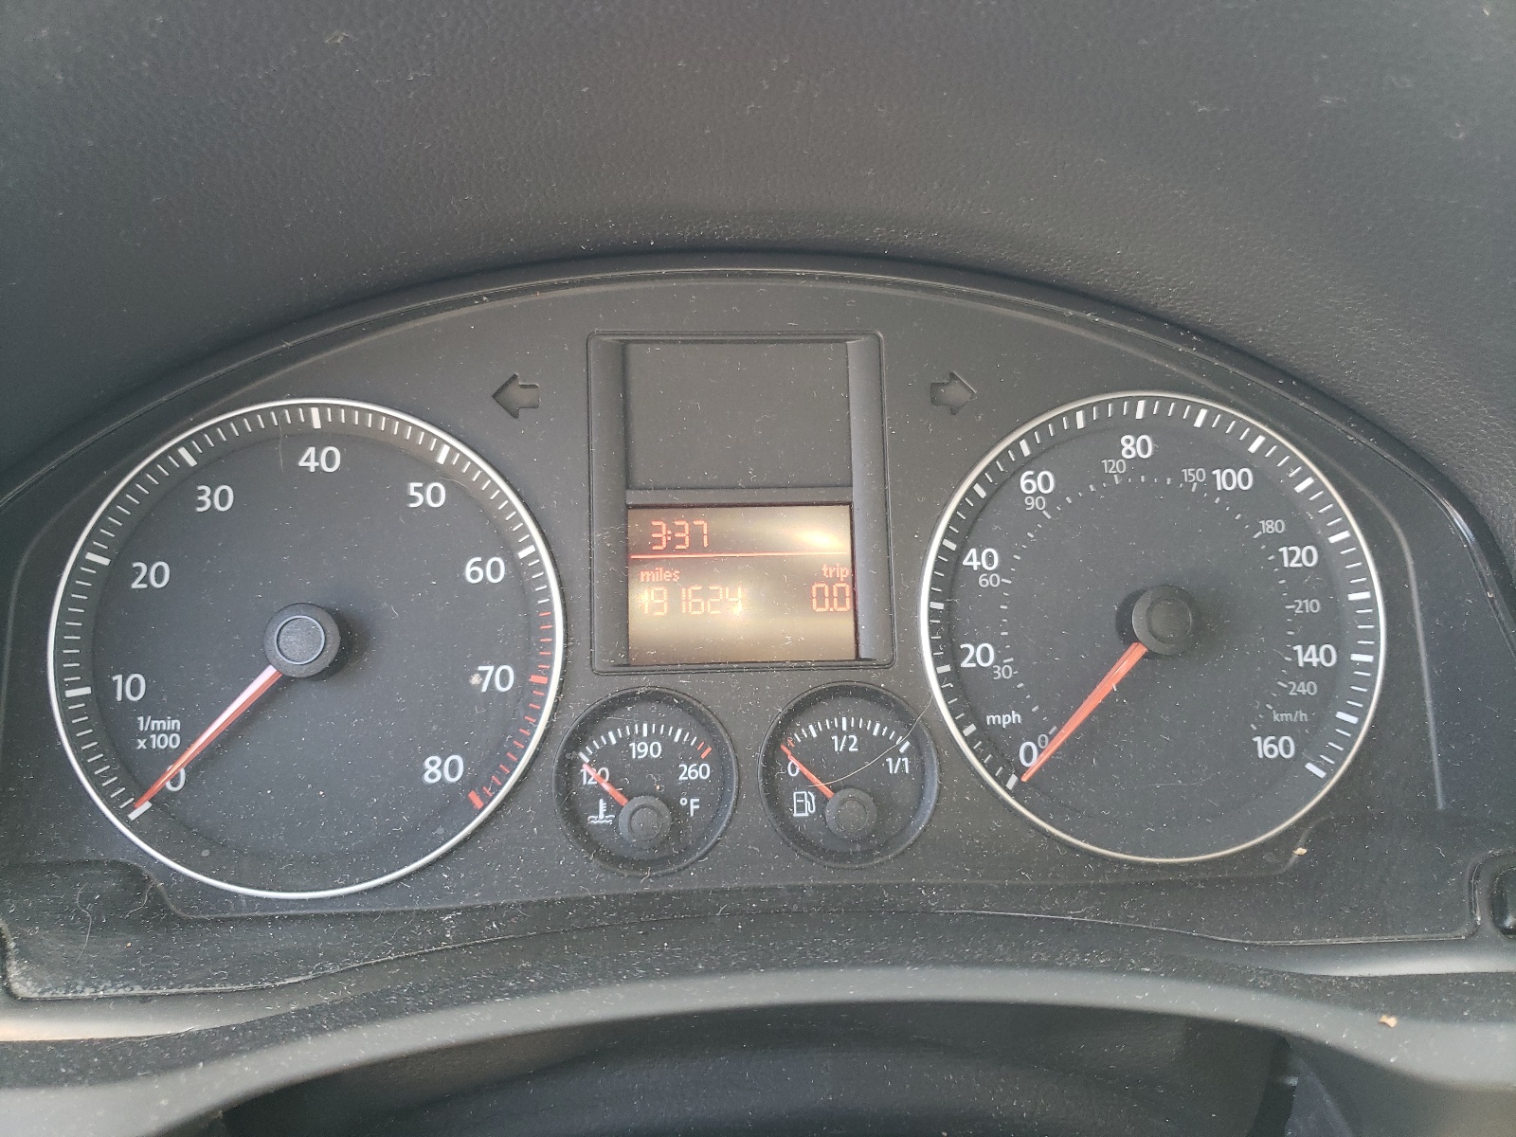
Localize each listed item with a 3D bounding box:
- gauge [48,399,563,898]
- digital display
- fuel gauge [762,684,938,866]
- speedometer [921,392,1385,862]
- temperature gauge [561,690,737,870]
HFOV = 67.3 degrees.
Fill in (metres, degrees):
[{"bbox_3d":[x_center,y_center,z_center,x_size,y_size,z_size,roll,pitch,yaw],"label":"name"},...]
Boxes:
[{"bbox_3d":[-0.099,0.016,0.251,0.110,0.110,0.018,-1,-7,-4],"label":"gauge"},{"bbox_3d":[-0.004,0.004,0.268,0.053,0.037,0.008,-1,-7,-4],"label":"digital display"},{"bbox_3d":[0.021,0.047,0.264,0.041,0.041,0.016,-1,-7,-4],"label":"fuel gauge"},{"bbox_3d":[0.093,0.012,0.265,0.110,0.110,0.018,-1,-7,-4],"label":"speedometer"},{"bbox_3d":[-0.025,0.048,0.260,0.041,0.041,0.016,-1,-7,-4],"label":"temperature gauge"}]

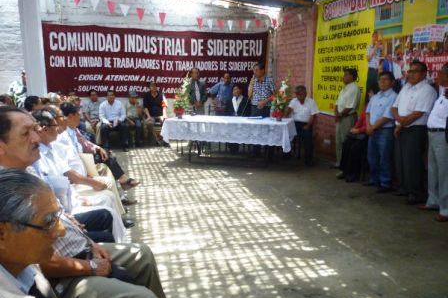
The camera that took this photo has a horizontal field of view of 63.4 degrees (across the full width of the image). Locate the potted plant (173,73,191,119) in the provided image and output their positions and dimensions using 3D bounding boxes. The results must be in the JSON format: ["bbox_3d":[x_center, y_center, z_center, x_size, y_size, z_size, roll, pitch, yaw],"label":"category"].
[{"bbox_3d":[-0.840,-1.019,7.084,0.360,0.850,0.340,0,11,0],"label":"potted plant"}]

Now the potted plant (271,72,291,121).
[{"bbox_3d":[1.054,-0.962,6.685,0.390,0.890,0.380,3,11,14],"label":"potted plant"}]

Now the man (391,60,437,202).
[{"bbox_3d":[2.290,-0.196,4.379,0.380,1.690,0.520,-7,13,-34],"label":"man"}]

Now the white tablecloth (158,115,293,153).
[{"bbox_3d":[0.150,-0.315,6.910,2.360,0.490,1.150,3,11,16],"label":"white tablecloth"}]

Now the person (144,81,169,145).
[{"bbox_3d":[-1.600,-0.821,8.494,0.560,1.400,0.800,-3,11,-14],"label":"person"}]

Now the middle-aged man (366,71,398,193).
[{"bbox_3d":[2.151,-0.254,5.013,0.350,1.630,0.480,-6,12,-30],"label":"middle-aged man"}]

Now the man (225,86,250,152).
[{"bbox_3d":[0.280,-0.621,7.565,0.540,1.350,0.720,1,11,6],"label":"man"}]

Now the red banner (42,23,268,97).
[{"bbox_3d":[-1.423,-1.936,8.309,5.000,1.570,0.050,-2,10,-10],"label":"red banner"}]

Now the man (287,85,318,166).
[{"bbox_3d":[1.432,-0.448,6.686,0.560,1.410,0.740,3,11,17],"label":"man"}]

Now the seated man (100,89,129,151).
[{"bbox_3d":[-2.410,-0.674,8.064,0.640,1.270,0.800,-2,11,-11],"label":"seated man"}]

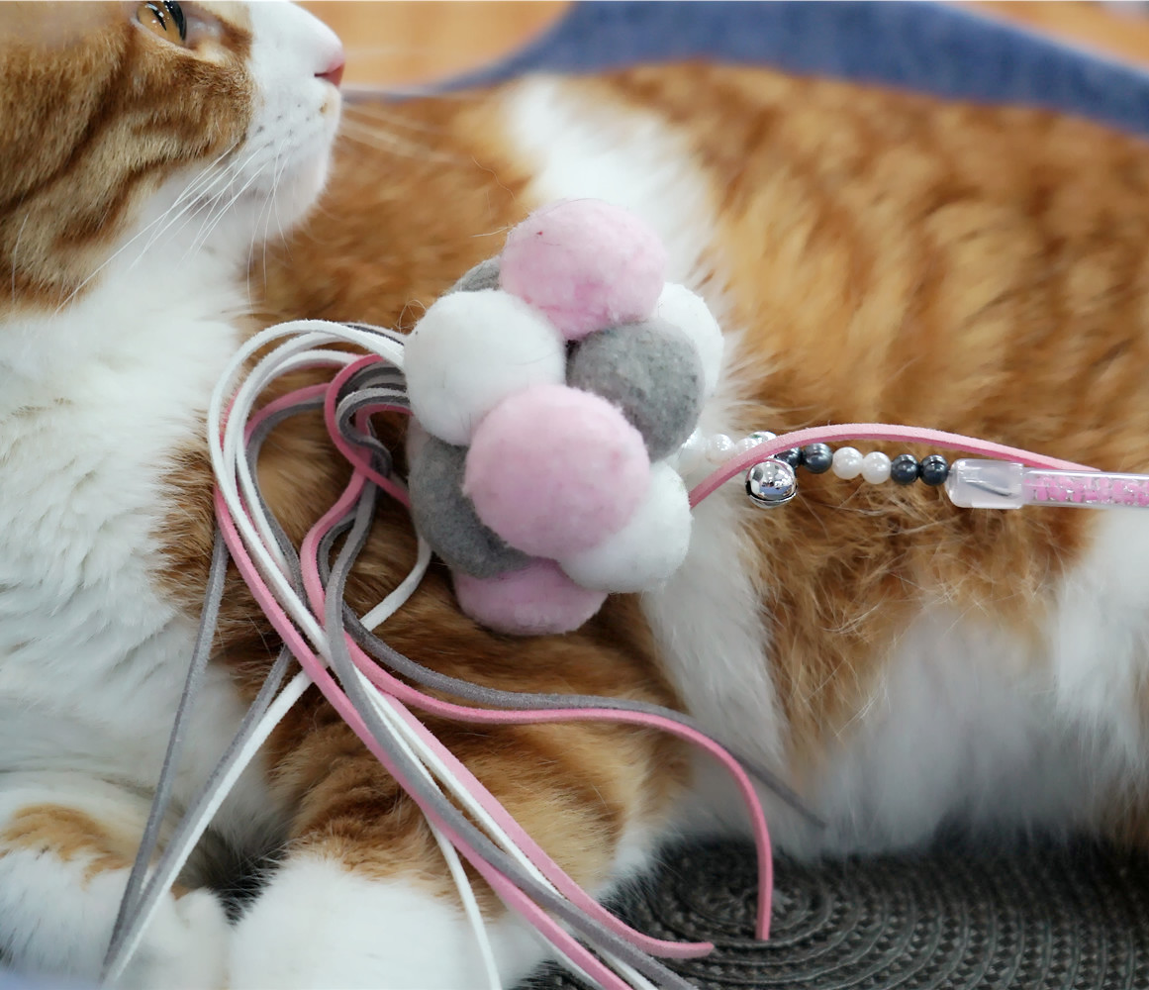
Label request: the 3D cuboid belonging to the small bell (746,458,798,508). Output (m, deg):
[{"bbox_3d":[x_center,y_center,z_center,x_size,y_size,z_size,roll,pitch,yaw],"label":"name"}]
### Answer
[{"bbox_3d":[0.037,-0.002,0.480,0.009,0.010,0.009,0,25,0],"label":"small bell"}]

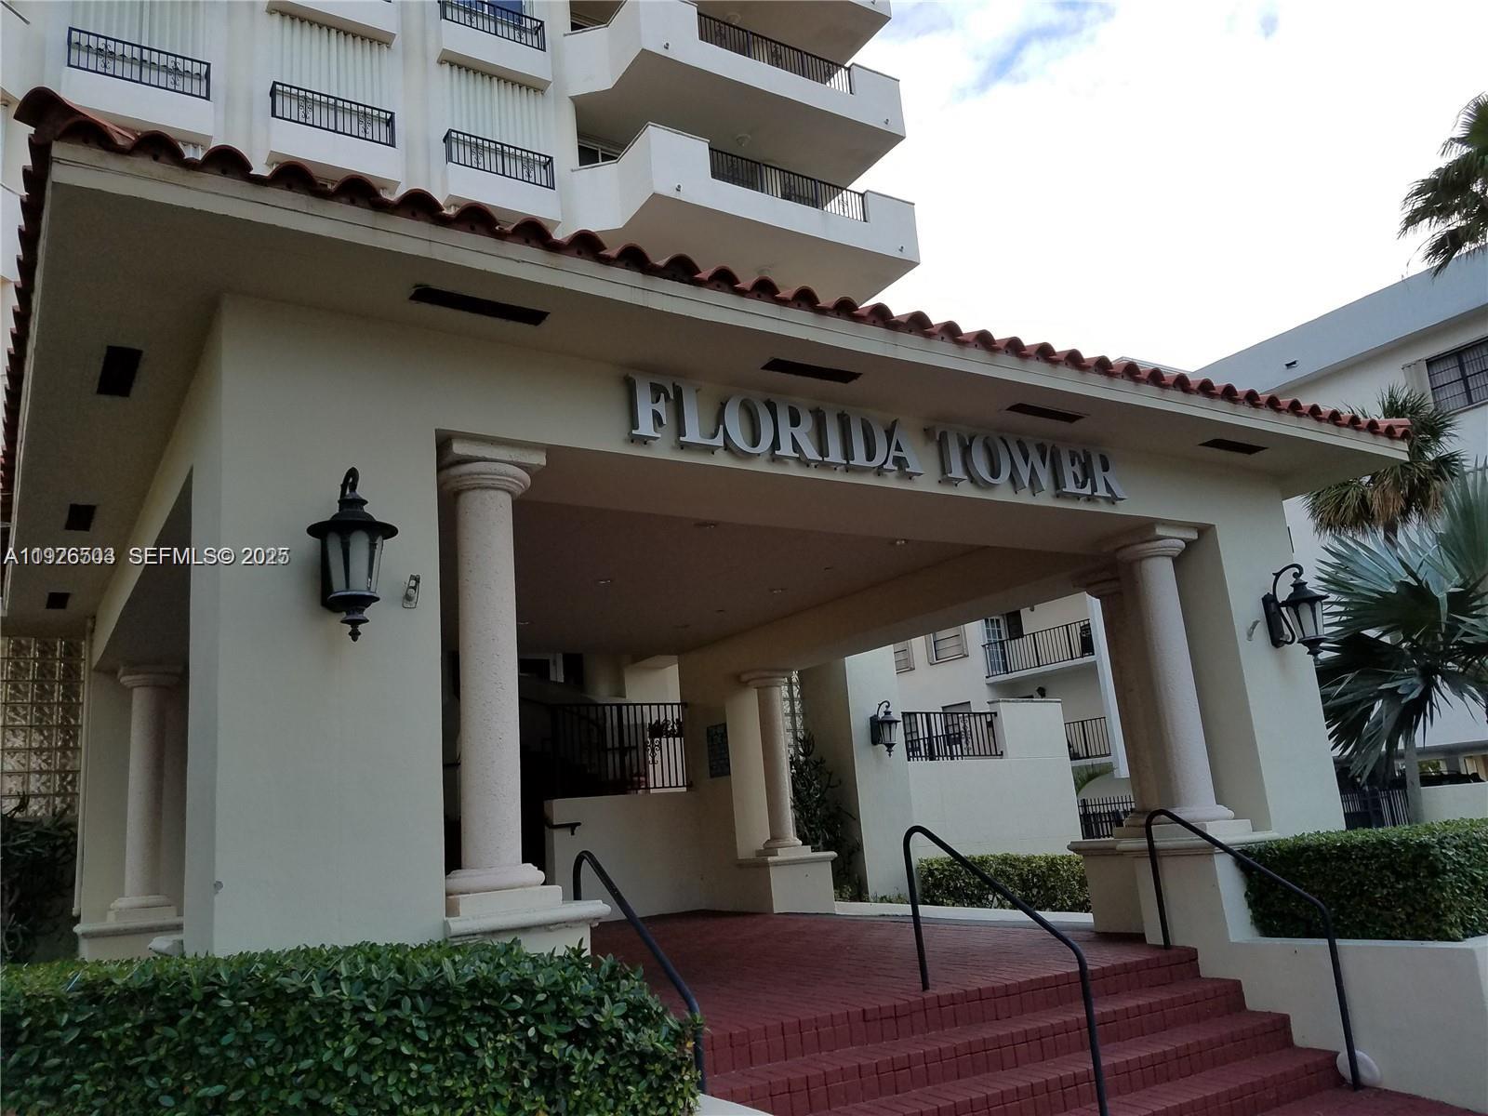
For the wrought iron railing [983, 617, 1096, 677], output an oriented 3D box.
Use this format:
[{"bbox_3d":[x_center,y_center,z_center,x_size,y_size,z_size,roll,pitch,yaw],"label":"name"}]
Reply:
[{"bbox_3d":[8.462,2.665,32.420,0.060,0.988,4.125,4,-16,-33],"label":"wrought iron railing"}]

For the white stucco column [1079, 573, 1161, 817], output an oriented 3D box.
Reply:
[{"bbox_3d":[3.058,1.098,8.813,0.430,1.963,0.430,4,-16,-33],"label":"white stucco column"}]

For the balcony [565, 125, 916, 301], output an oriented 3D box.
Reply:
[{"bbox_3d":[-0.042,-6.064,20.673,6.300,1.265,2.600,4,-16,-33],"label":"balcony"}]

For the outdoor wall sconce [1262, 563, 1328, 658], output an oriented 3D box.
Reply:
[{"bbox_3d":[3.900,0.408,7.874,0.341,0.683,0.480,4,-16,-33],"label":"outdoor wall sconce"}]

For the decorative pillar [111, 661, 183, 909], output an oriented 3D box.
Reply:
[{"bbox_3d":[-5.008,1.881,9.346,0.464,2.107,0.464,4,-16,-33],"label":"decorative pillar"}]

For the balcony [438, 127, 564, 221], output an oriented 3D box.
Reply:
[{"bbox_3d":[-4.069,-6.328,18.796,1.933,1.221,0.350,4,-16,-33],"label":"balcony"}]

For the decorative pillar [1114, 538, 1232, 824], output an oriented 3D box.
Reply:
[{"bbox_3d":[2.980,0.829,7.776,0.430,1.944,0.430,4,-16,-33],"label":"decorative pillar"}]

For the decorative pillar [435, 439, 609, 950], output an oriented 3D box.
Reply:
[{"bbox_3d":[-1.117,0.757,5.030,0.655,2.530,0.705,4,-16,-33],"label":"decorative pillar"}]

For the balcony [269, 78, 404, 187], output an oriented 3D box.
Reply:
[{"bbox_3d":[-6.331,-6.487,17.308,1.909,1.221,0.350,4,-16,-33],"label":"balcony"}]

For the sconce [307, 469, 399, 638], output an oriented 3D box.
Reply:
[{"bbox_3d":[-1.529,-0.005,4.323,0.341,0.683,0.480,4,-16,-33],"label":"sconce"}]

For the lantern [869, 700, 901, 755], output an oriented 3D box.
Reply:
[{"bbox_3d":[1.694,2.090,13.566,0.341,0.682,0.480,4,-16,-33],"label":"lantern"}]

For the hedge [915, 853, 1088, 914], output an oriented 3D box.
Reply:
[{"bbox_3d":[2.896,3.284,11.312,0.773,0.546,2.957,4,-16,-33],"label":"hedge"}]

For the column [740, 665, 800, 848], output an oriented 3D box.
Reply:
[{"bbox_3d":[0.362,2.285,12.729,0.440,1.980,0.440,4,-16,-33],"label":"column"}]

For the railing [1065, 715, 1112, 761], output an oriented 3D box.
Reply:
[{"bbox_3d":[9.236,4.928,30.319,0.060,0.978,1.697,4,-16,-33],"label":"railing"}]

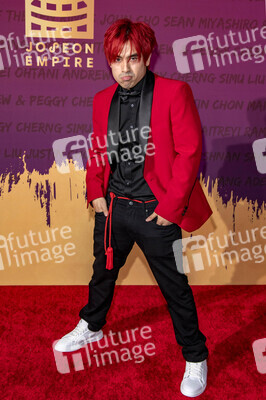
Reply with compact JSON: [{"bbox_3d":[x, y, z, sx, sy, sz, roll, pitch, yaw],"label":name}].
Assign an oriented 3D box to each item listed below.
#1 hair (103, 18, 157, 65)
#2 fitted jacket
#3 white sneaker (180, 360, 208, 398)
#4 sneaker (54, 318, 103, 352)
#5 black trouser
[{"bbox_3d":[-0.009,-0.686,1.940,0.215,0.210,0.235,3,22,14],"label":"hair"},{"bbox_3d":[0.081,-0.200,2.048,0.510,0.740,0.320,7,15,26],"label":"fitted jacket"},{"bbox_3d":[0.302,0.798,2.115,0.113,0.120,0.290,4,12,12],"label":"white sneaker"},{"bbox_3d":[-0.280,0.723,2.419,0.280,0.120,0.110,-4,12,-27],"label":"sneaker"},{"bbox_3d":[0.060,0.365,2.207,0.640,0.820,0.330,7,12,26],"label":"black trouser"}]

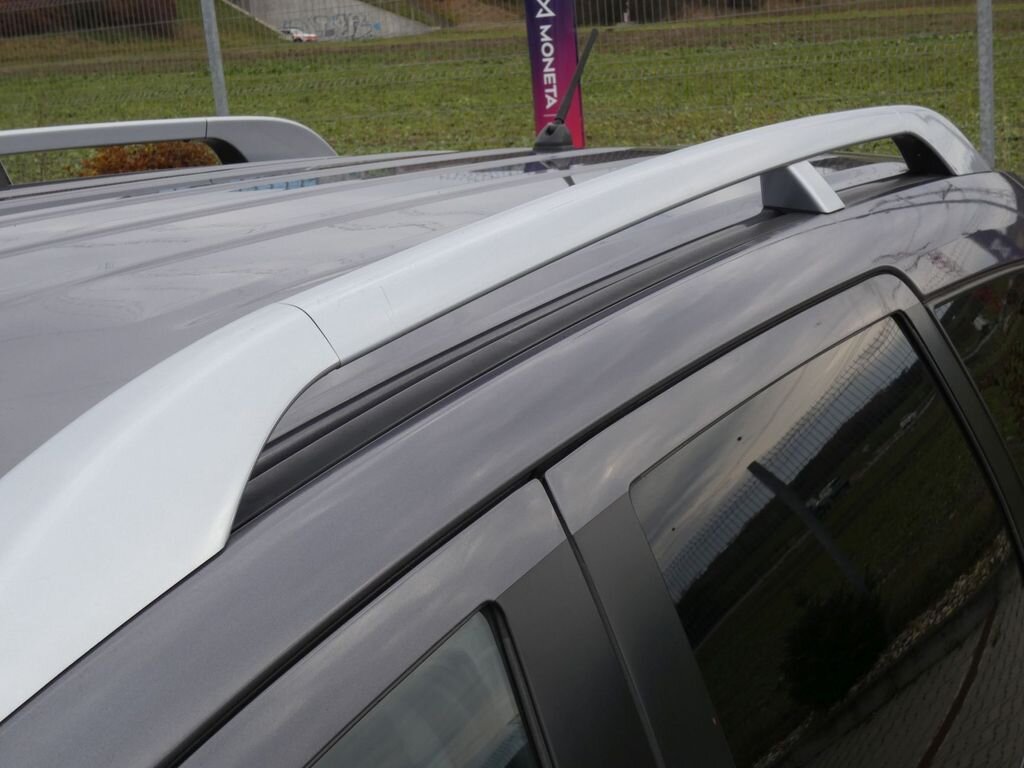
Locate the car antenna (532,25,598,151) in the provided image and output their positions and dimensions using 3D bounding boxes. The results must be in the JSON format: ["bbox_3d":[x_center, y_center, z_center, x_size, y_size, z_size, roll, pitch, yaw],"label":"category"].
[{"bbox_3d":[0.083,-0.435,2.193,0.056,0.175,0.199,6,17,33],"label":"car antenna"}]

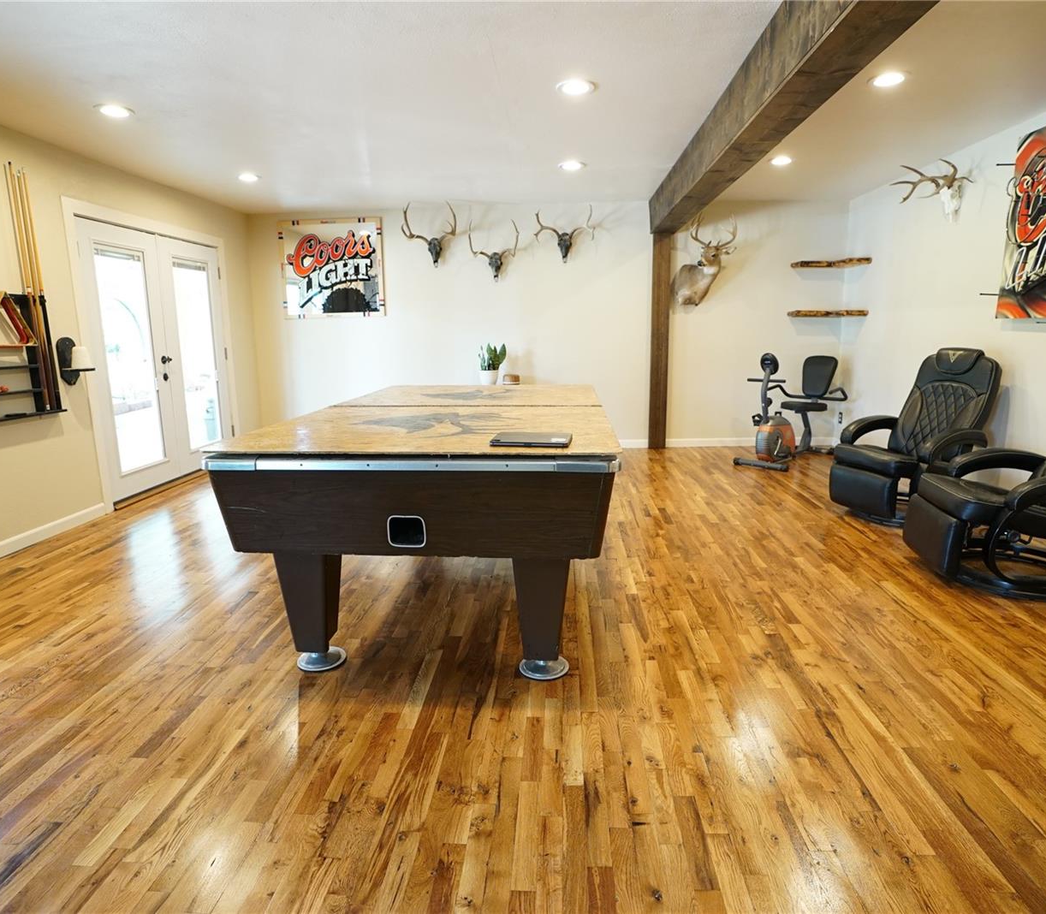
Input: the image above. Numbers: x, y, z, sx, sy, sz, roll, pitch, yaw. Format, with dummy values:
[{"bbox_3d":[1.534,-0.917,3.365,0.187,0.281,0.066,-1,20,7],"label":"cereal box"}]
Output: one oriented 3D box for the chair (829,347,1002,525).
[{"bbox_3d":[2.531,-0.135,3.928,0.860,1.080,0.700,-5,13,-20],"label":"chair"}]

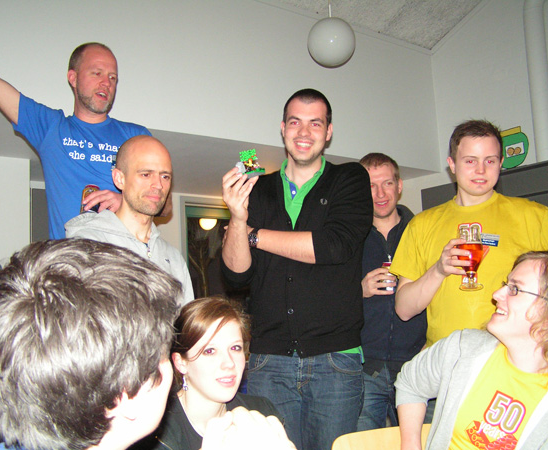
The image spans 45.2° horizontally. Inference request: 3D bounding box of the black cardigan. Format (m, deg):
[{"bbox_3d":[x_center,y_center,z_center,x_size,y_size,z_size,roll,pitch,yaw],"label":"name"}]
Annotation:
[{"bbox_3d":[0.072,0.113,2.100,0.480,0.630,0.350,-5,-7,17],"label":"black cardigan"}]

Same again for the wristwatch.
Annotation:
[{"bbox_3d":[-0.056,0.041,1.980,0.043,0.062,0.053,10,0,25],"label":"wristwatch"}]

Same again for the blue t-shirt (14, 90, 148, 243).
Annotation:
[{"bbox_3d":[-0.634,-0.083,2.240,0.530,0.680,0.330,0,-7,-23],"label":"blue t-shirt"}]

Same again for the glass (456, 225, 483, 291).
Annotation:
[{"bbox_3d":[0.552,0.091,1.850,0.075,0.175,0.075,-3,-16,18],"label":"glass"}]

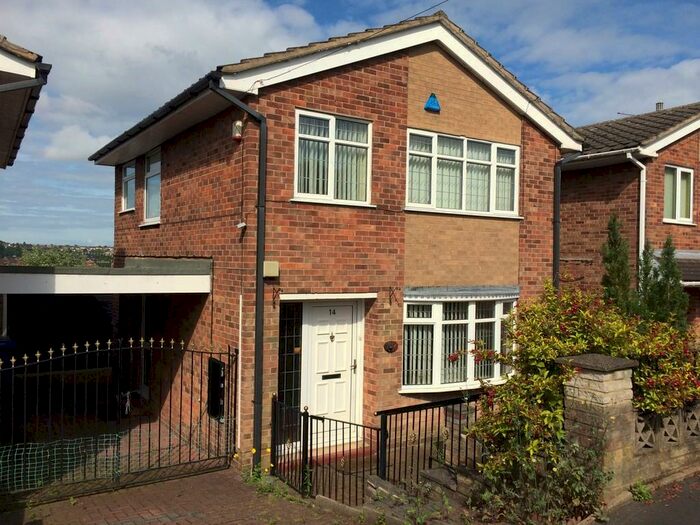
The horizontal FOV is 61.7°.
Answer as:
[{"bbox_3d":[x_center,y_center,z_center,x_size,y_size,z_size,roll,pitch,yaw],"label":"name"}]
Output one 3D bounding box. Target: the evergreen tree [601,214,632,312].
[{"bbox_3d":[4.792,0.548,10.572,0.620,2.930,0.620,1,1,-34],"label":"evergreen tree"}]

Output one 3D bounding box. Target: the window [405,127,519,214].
[{"bbox_3d":[1.788,-1.321,8.986,2.404,1.170,0.120,1,1,-34],"label":"window"}]

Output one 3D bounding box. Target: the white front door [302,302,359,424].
[{"bbox_3d":[-0.237,1.495,8.086,0.990,2.030,0.090,1,1,-34],"label":"white front door"}]

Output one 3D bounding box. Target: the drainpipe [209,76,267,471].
[{"bbox_3d":[-1.310,0.250,6.846,0.740,4.610,0.110,1,1,-34],"label":"drainpipe"}]

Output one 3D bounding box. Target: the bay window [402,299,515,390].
[{"bbox_3d":[1.814,1.207,8.914,2.408,1.312,0.350,1,1,-34],"label":"bay window"}]

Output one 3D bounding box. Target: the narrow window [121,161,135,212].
[{"bbox_3d":[-4.336,-1.486,11.513,0.120,0.940,1.020,1,1,-34],"label":"narrow window"}]

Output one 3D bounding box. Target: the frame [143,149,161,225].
[{"bbox_3d":[-3.411,-1.303,10.145,0.120,1.240,1.010,1,1,-34],"label":"frame"}]

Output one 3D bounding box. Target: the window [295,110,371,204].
[{"bbox_3d":[-0.203,-1.337,7.636,1.178,1.161,0.120,1,1,-34],"label":"window"}]

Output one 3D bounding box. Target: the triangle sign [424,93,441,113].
[{"bbox_3d":[1.217,-2.319,8.512,0.270,0.265,0.085,1,1,-34],"label":"triangle sign"}]

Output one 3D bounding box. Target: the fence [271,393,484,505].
[{"bbox_3d":[0.152,1.914,6.312,0.930,1.470,2.640,1,1,-34],"label":"fence"}]

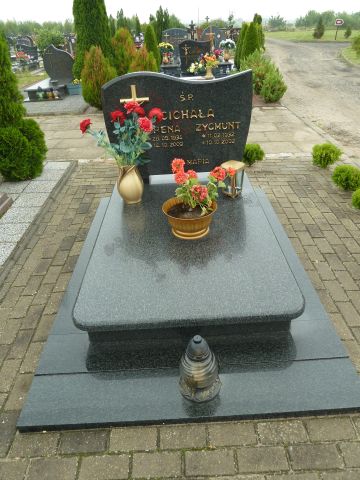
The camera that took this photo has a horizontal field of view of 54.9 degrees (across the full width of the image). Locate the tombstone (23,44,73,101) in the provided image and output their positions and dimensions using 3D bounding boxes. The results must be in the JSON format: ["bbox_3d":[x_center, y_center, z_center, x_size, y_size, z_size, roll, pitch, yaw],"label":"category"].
[{"bbox_3d":[-3.166,-4.235,8.670,1.020,1.080,1.800,-3,32,0],"label":"tombstone"}]

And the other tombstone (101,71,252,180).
[{"bbox_3d":[-0.006,-0.886,2.757,1.100,0.830,0.100,-4,33,1],"label":"other tombstone"}]

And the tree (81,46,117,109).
[{"bbox_3d":[-1.675,-3.350,7.132,0.780,1.100,0.780,-3,32,0],"label":"tree"}]

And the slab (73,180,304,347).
[{"bbox_3d":[0.029,-0.005,2.359,1.130,0.210,1.695,-4,33,1],"label":"slab"}]

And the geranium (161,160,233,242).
[{"bbox_3d":[0.102,-0.267,2.155,0.430,0.450,0.360,-4,33,1],"label":"geranium"}]

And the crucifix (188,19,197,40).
[{"bbox_3d":[0.434,-7.244,11.995,0.260,0.620,0.090,-3,32,0],"label":"crucifix"}]

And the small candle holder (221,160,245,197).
[{"bbox_3d":[0.400,-0.452,2.597,0.125,0.230,0.125,25,44,37],"label":"small candle holder"}]

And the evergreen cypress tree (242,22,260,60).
[{"bbox_3d":[2.050,-5.515,10.046,0.500,1.340,0.500,-3,32,0],"label":"evergreen cypress tree"}]

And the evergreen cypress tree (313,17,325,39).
[{"bbox_3d":[10.412,-16.027,26.183,0.870,1.430,0.870,-3,32,0],"label":"evergreen cypress tree"}]

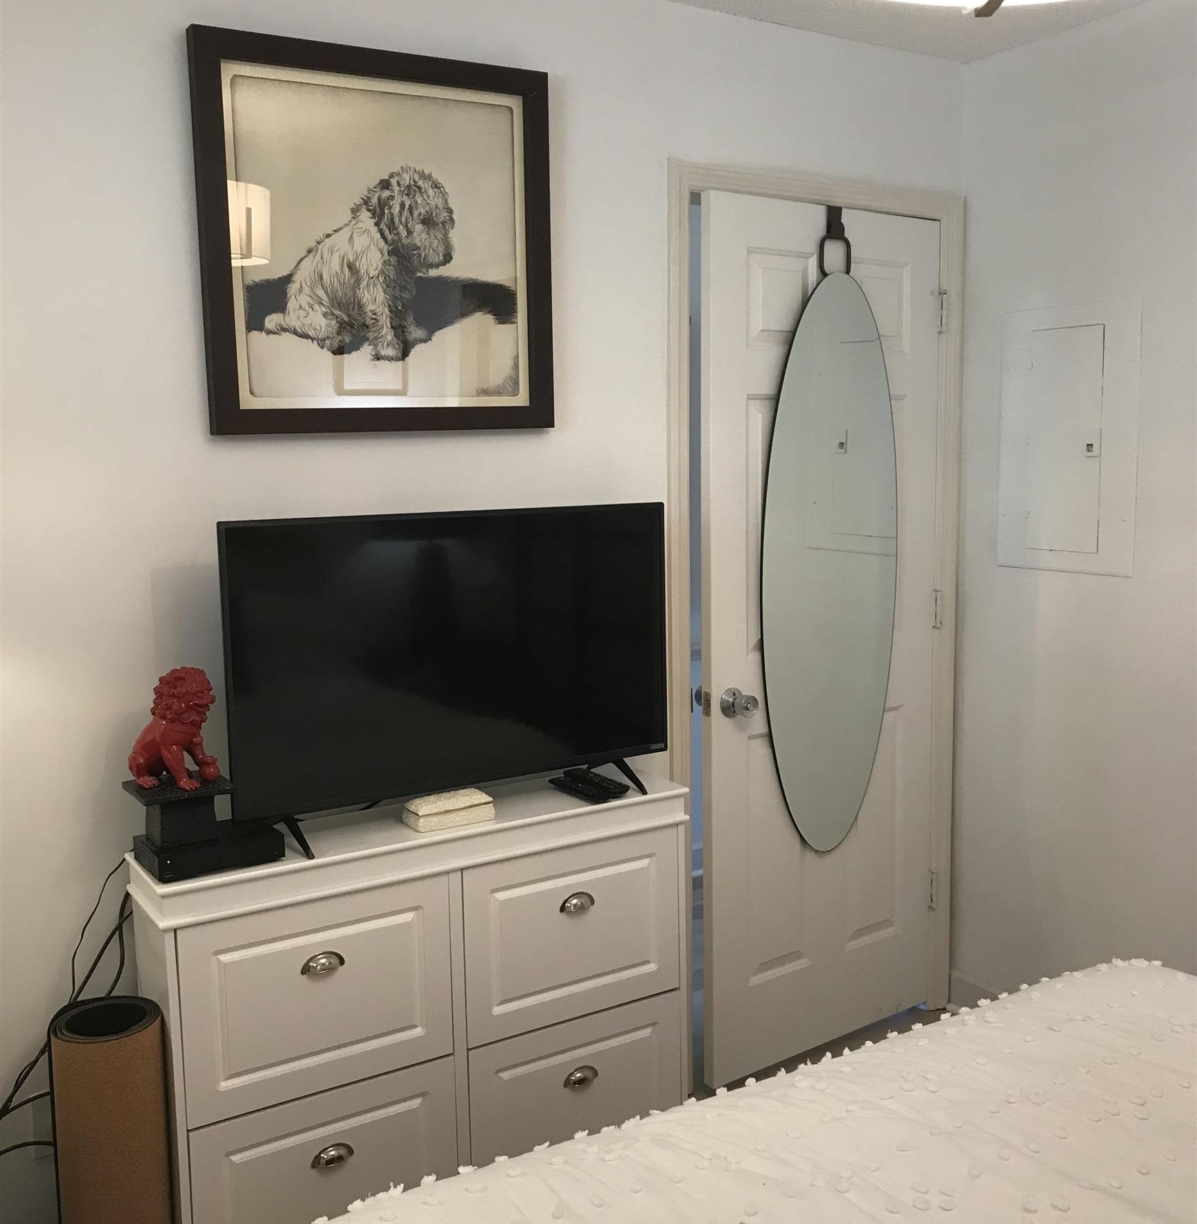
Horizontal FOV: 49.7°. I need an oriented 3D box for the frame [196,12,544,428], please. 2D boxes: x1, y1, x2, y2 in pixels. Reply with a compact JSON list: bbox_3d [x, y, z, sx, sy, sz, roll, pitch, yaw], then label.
[{"bbox_3d":[-0.395,-0.684,2.415,0.686,0.686,0.040,-6,11,-32],"label":"frame"}]

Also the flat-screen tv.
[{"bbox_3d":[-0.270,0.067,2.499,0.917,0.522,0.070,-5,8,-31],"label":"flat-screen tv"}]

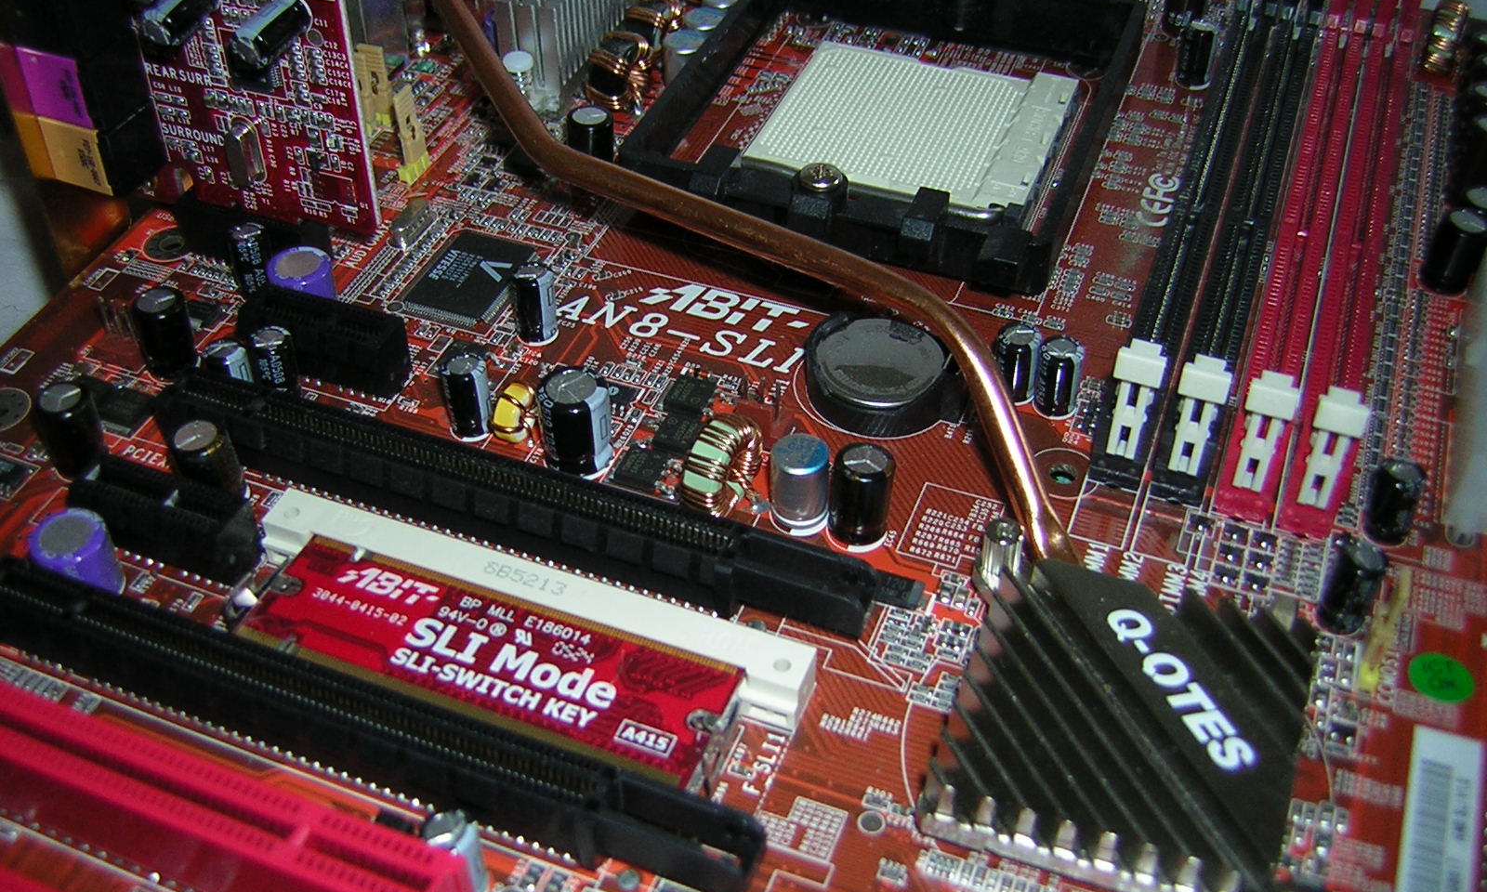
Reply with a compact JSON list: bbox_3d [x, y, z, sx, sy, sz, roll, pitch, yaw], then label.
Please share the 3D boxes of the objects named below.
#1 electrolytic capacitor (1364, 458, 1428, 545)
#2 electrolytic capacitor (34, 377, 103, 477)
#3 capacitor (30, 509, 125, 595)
[{"bbox_3d":[0.091,0.008,0.217,0.006,0.011,0.006,16,46,15],"label":"electrolytic capacitor"},{"bbox_3d":[-0.096,-0.002,0.221,0.008,0.014,0.008,5,47,-5],"label":"electrolytic capacitor"},{"bbox_3d":[-0.090,0.015,0.208,0.010,0.010,0.010,0,44,0],"label":"capacitor"}]

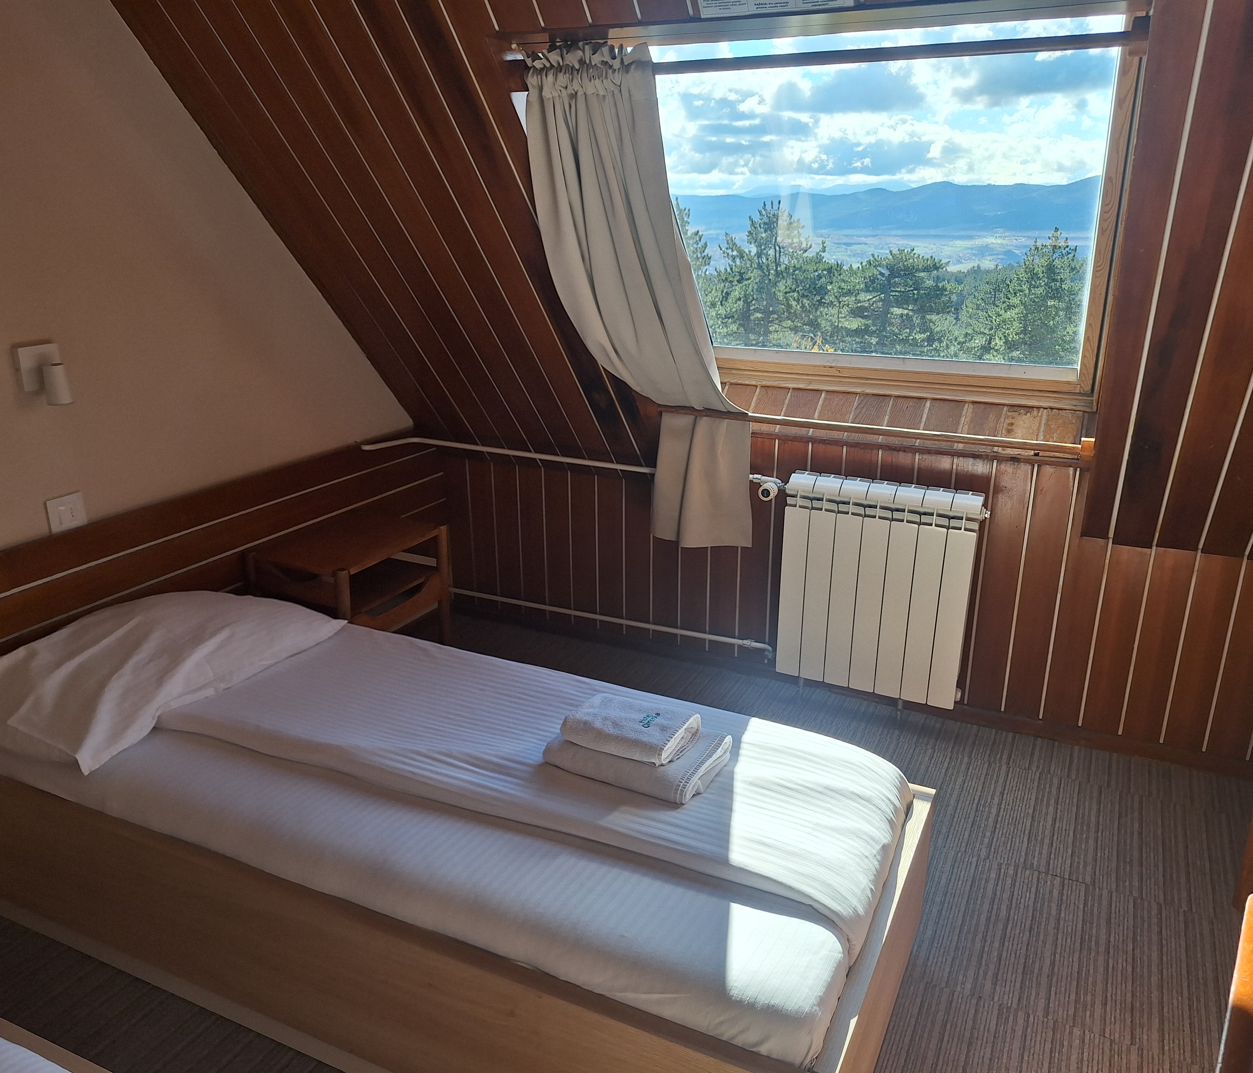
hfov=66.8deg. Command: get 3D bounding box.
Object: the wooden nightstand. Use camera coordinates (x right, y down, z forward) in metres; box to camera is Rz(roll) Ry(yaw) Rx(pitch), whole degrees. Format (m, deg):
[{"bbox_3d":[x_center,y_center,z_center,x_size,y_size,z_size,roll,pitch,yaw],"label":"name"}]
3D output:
[{"bbox_3d":[-0.859,0.296,3.034,0.381,0.611,0.490,8,20,24],"label":"wooden nightstand"}]

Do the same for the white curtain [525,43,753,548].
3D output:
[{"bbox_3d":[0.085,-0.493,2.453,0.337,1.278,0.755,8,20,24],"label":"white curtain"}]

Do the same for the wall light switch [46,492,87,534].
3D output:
[{"bbox_3d":[-1.346,-0.056,2.284,0.011,0.082,0.090,8,20,24],"label":"wall light switch"}]

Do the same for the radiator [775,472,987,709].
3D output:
[{"bbox_3d":[0.785,0.163,3.007,0.581,0.680,0.094,8,20,24],"label":"radiator"}]

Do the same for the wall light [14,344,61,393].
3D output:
[{"bbox_3d":[-1.313,-0.369,2.165,0.102,0.121,0.092,8,20,24],"label":"wall light"}]

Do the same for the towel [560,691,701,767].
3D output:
[{"bbox_3d":[0.004,0.375,1.869,0.236,0.048,0.130,8,20,24],"label":"towel"}]

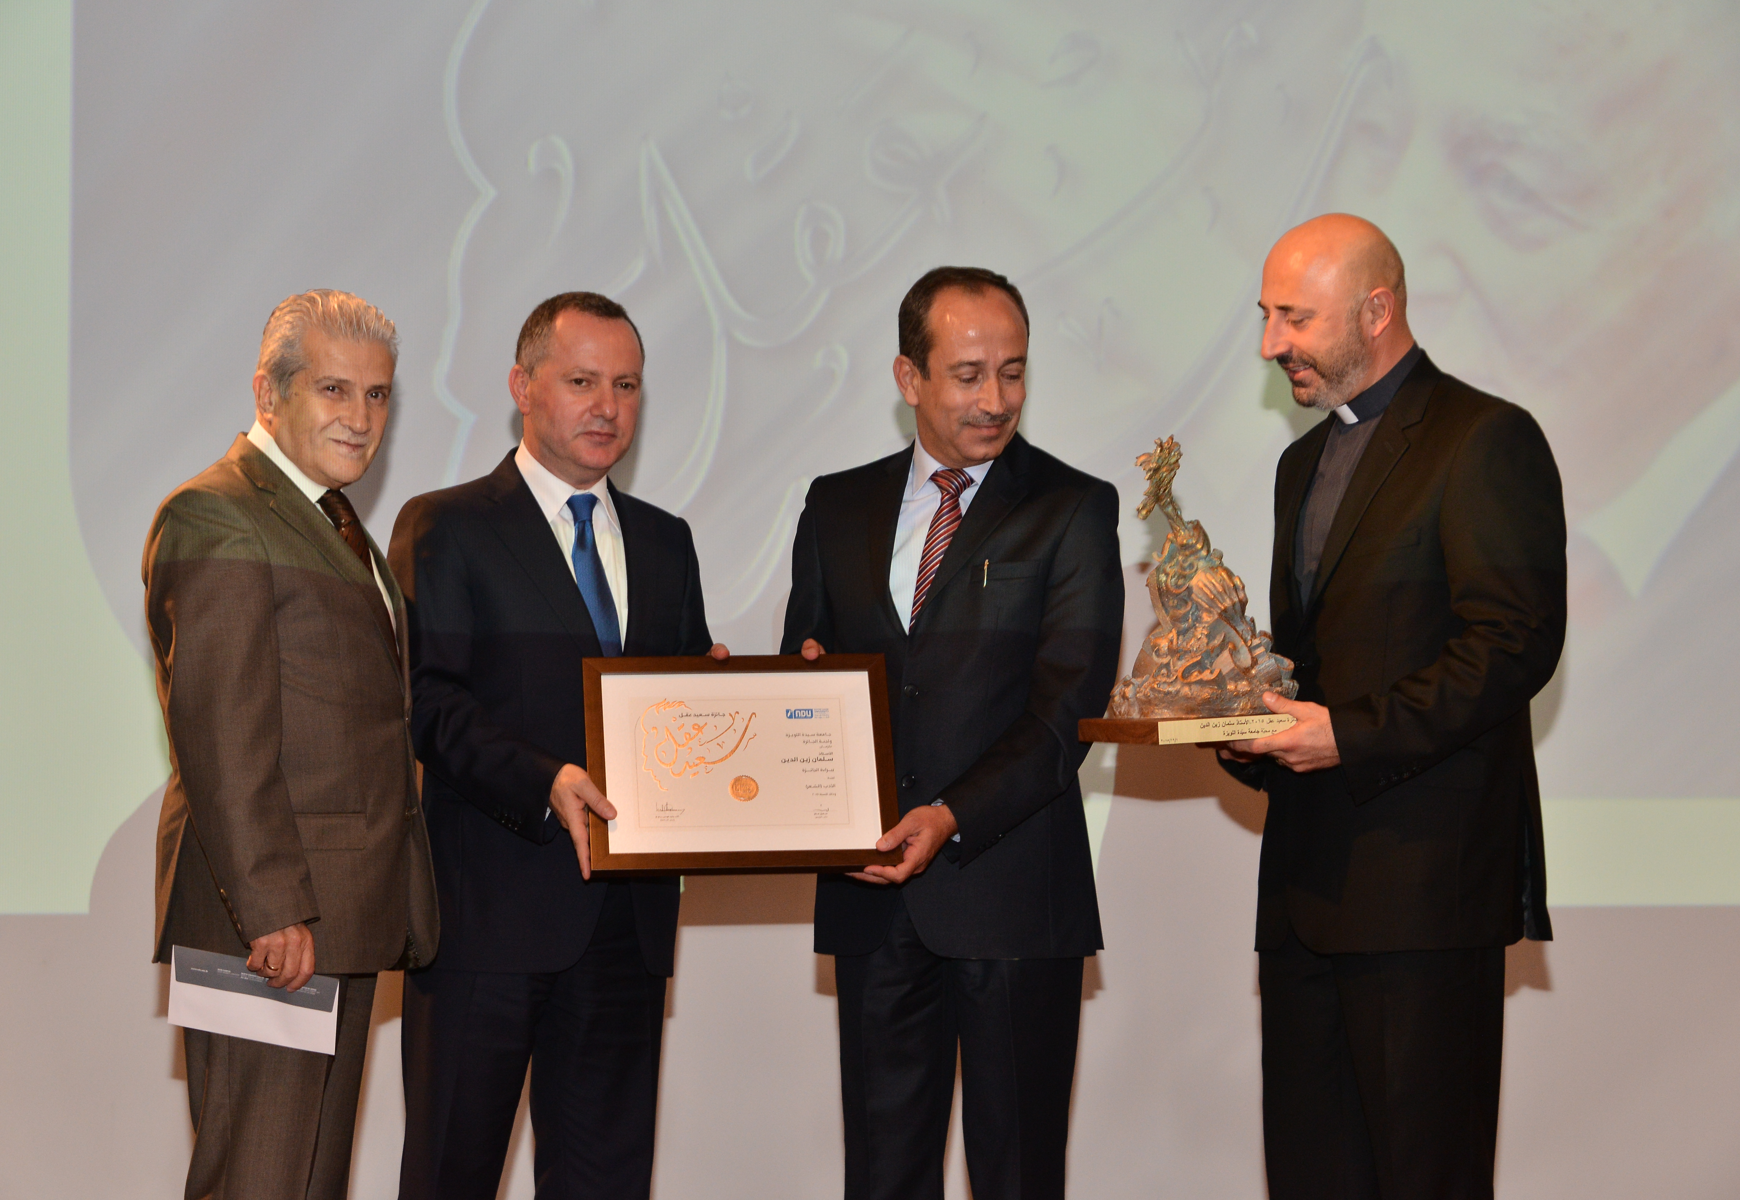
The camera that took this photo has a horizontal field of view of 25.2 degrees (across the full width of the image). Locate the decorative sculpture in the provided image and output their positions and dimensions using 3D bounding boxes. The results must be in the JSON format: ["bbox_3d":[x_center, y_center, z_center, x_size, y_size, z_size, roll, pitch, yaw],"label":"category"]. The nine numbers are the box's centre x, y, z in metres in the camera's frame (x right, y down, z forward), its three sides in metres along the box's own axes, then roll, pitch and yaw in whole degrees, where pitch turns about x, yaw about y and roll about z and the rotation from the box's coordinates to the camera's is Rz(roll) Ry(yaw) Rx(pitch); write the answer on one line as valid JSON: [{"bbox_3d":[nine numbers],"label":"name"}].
[{"bbox_3d":[0.435,-0.030,5.150,0.215,0.372,0.165,-2,0,-28],"label":"decorative sculpture"}]

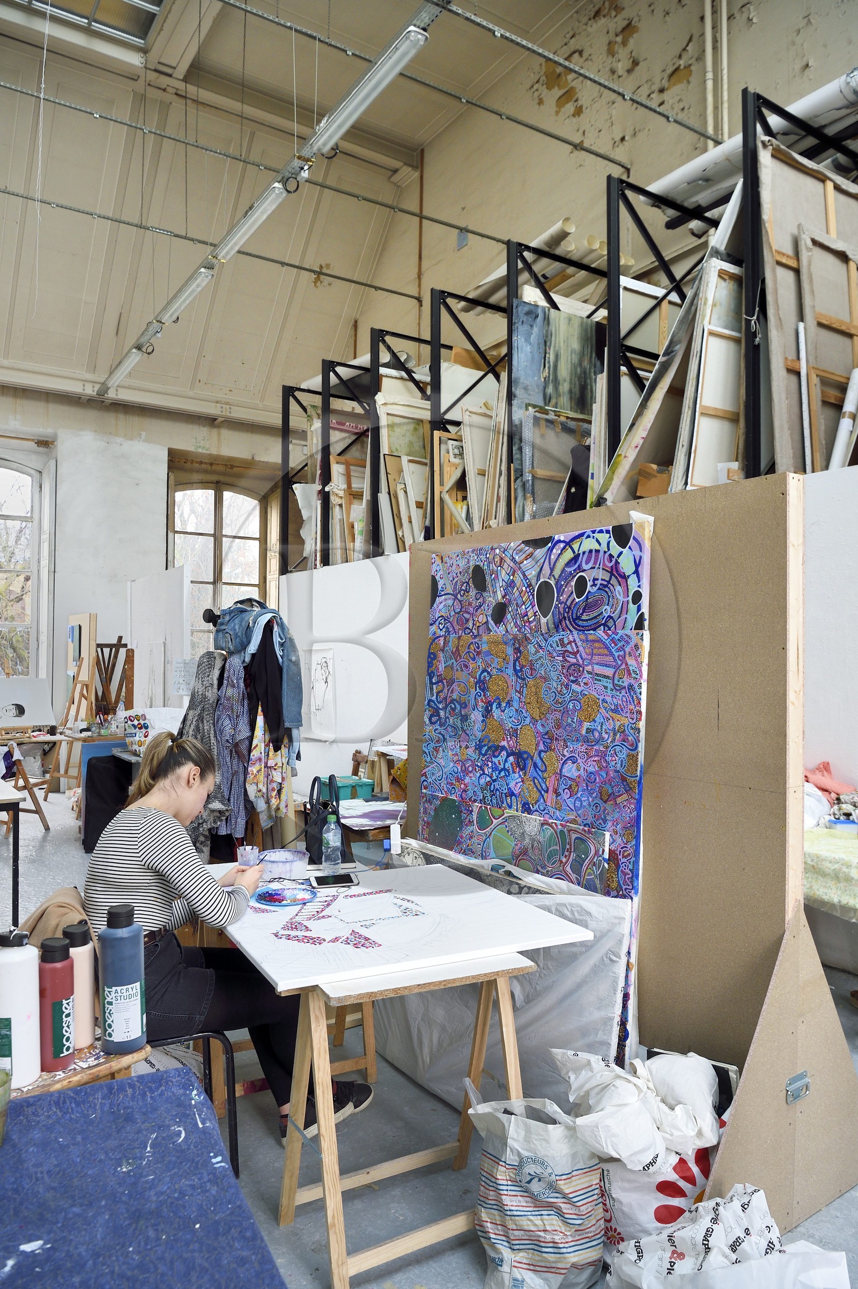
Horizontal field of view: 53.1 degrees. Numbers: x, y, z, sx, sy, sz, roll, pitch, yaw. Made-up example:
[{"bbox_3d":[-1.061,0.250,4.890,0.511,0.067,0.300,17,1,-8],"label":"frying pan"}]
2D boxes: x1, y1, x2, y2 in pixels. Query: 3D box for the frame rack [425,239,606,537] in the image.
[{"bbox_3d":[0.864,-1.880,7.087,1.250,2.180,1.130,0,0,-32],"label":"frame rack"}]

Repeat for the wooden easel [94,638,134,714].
[{"bbox_3d":[-3.140,0.780,8.450,0.550,1.660,0.500,0,0,-27],"label":"wooden easel"}]

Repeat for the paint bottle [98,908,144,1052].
[{"bbox_3d":[-0.598,0.645,1.670,0.083,0.262,0.083,0,0,-25],"label":"paint bottle"}]

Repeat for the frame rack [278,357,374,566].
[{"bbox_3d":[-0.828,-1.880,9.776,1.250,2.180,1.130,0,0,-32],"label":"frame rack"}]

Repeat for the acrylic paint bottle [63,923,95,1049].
[{"bbox_3d":[-0.692,0.672,1.690,0.061,0.224,0.061,0,0,-24],"label":"acrylic paint bottle"}]

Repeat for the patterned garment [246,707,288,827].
[{"bbox_3d":[-0.770,0.545,4.050,0.220,0.640,0.180,0,0,-11],"label":"patterned garment"}]

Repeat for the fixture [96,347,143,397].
[{"bbox_3d":[-3.390,-3.040,9.500,0.150,0.120,1.420,0,0,-33],"label":"fixture"}]

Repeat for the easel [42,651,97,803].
[{"bbox_3d":[-3.730,0.920,9.480,0.640,1.560,0.700,0,0,38],"label":"easel"}]

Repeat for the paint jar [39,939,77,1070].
[{"bbox_3d":[-0.689,0.663,1.590,0.059,0.226,0.059,0,0,26],"label":"paint jar"}]

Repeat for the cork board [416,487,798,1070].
[{"bbox_3d":[0.477,0.570,3.220,0.085,2.080,2.010,0,0,-32],"label":"cork board"}]

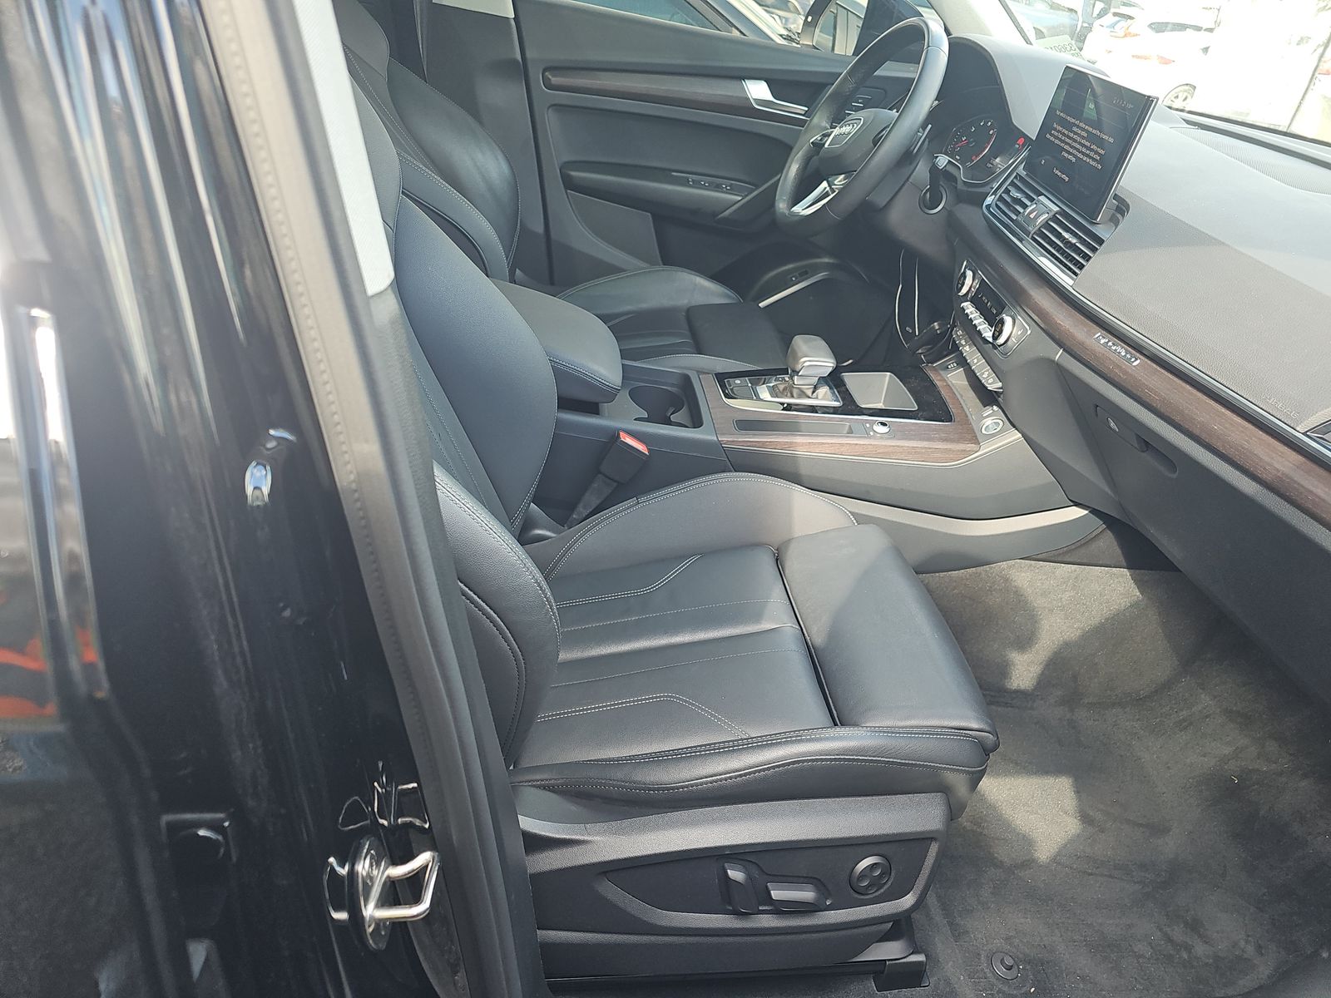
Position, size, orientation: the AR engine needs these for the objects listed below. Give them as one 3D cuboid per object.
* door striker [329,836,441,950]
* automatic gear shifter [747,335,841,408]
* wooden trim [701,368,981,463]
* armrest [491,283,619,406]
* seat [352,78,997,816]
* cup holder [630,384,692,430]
[{"bbox_3d":[-0.152,0.232,0.520,0.043,0.068,0.047,8,33,-3],"label":"door striker"},{"bbox_3d":[0.190,-0.193,1.308,0.133,0.093,0.084,2,34,-12],"label":"automatic gear shifter"},{"bbox_3d":[0.245,-0.122,1.294,0.388,0.043,0.275,2,34,-12],"label":"wooden trim"},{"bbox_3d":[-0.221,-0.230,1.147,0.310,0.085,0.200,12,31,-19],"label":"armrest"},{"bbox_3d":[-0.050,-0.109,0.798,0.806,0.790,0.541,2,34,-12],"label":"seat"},{"bbox_3d":[-0.014,-0.096,1.274,0.099,0.074,0.173,2,34,-12],"label":"cup holder"}]

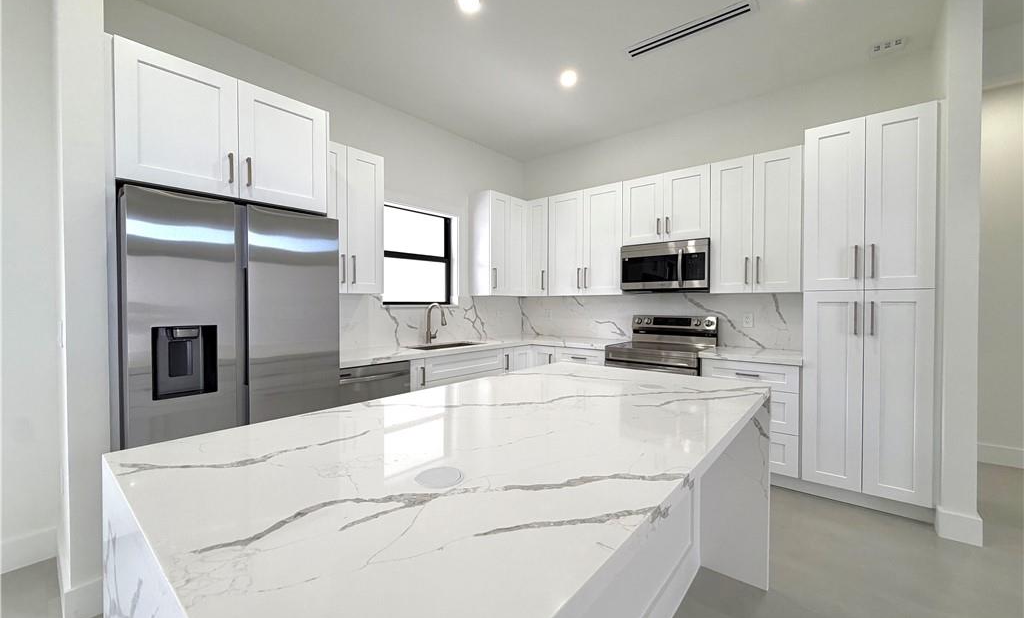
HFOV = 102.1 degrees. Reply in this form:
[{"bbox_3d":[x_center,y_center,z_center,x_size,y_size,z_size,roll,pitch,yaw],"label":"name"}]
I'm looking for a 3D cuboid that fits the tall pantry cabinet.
[{"bbox_3d":[2.371,-0.004,2.787,0.613,2.342,0.626,1,1,40],"label":"tall pantry cabinet"}]

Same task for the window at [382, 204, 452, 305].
[{"bbox_3d":[-0.928,-0.487,3.989,0.096,0.894,0.880,1,1,40],"label":"window"}]

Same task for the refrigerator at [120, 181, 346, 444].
[{"bbox_3d":[-1.603,0.378,2.307,0.855,1.781,0.906,1,1,40],"label":"refrigerator"}]

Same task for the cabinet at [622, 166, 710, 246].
[{"bbox_3d":[1.431,-0.883,3.747,0.764,0.603,0.328,0,1,40],"label":"cabinet"}]

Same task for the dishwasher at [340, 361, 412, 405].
[{"bbox_3d":[-1.163,0.815,3.005,0.615,0.860,0.600,0,1,40],"label":"dishwasher"}]

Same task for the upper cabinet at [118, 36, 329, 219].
[{"bbox_3d":[-1.644,-0.863,2.323,0.678,0.603,0.921,0,1,40],"label":"upper cabinet"}]

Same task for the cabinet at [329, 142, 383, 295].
[{"bbox_3d":[-1.310,-0.646,3.094,0.328,1.057,0.607,1,1,40],"label":"cabinet"}]

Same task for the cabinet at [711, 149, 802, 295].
[{"bbox_3d":[1.966,-0.653,3.316,0.611,1.057,0.326,1,1,40],"label":"cabinet"}]

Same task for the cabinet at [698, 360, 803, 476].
[{"bbox_3d":[1.881,0.793,3.192,0.617,0.848,0.622,0,1,40],"label":"cabinet"}]

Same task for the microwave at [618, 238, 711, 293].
[{"bbox_3d":[1.414,-0.358,3.736,0.758,0.427,0.400,1,1,40],"label":"microwave"}]

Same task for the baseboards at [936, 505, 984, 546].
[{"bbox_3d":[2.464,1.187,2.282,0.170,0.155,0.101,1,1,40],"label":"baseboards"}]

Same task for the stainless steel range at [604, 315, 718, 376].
[{"bbox_3d":[1.308,0.657,3.613,0.761,1.172,0.685,0,1,40],"label":"stainless steel range"}]

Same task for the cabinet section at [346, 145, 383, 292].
[{"bbox_3d":[-1.214,-0.641,3.199,0.315,1.057,0.312,1,1,40],"label":"cabinet section"}]

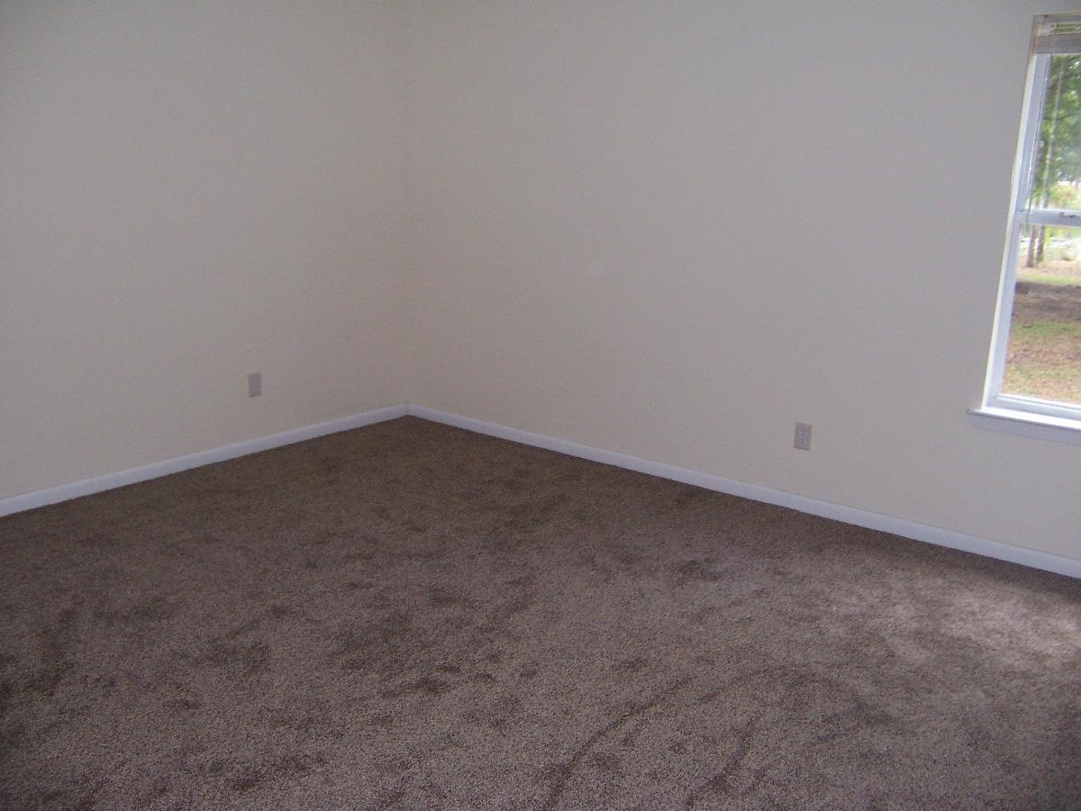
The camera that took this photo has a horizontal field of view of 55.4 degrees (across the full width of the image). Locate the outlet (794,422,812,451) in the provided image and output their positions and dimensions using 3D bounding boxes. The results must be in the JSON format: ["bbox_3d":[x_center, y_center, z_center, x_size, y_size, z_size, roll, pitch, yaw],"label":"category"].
[{"bbox_3d":[1.137,0.135,4.463,0.070,0.115,0.010,12,17,36],"label":"outlet"}]

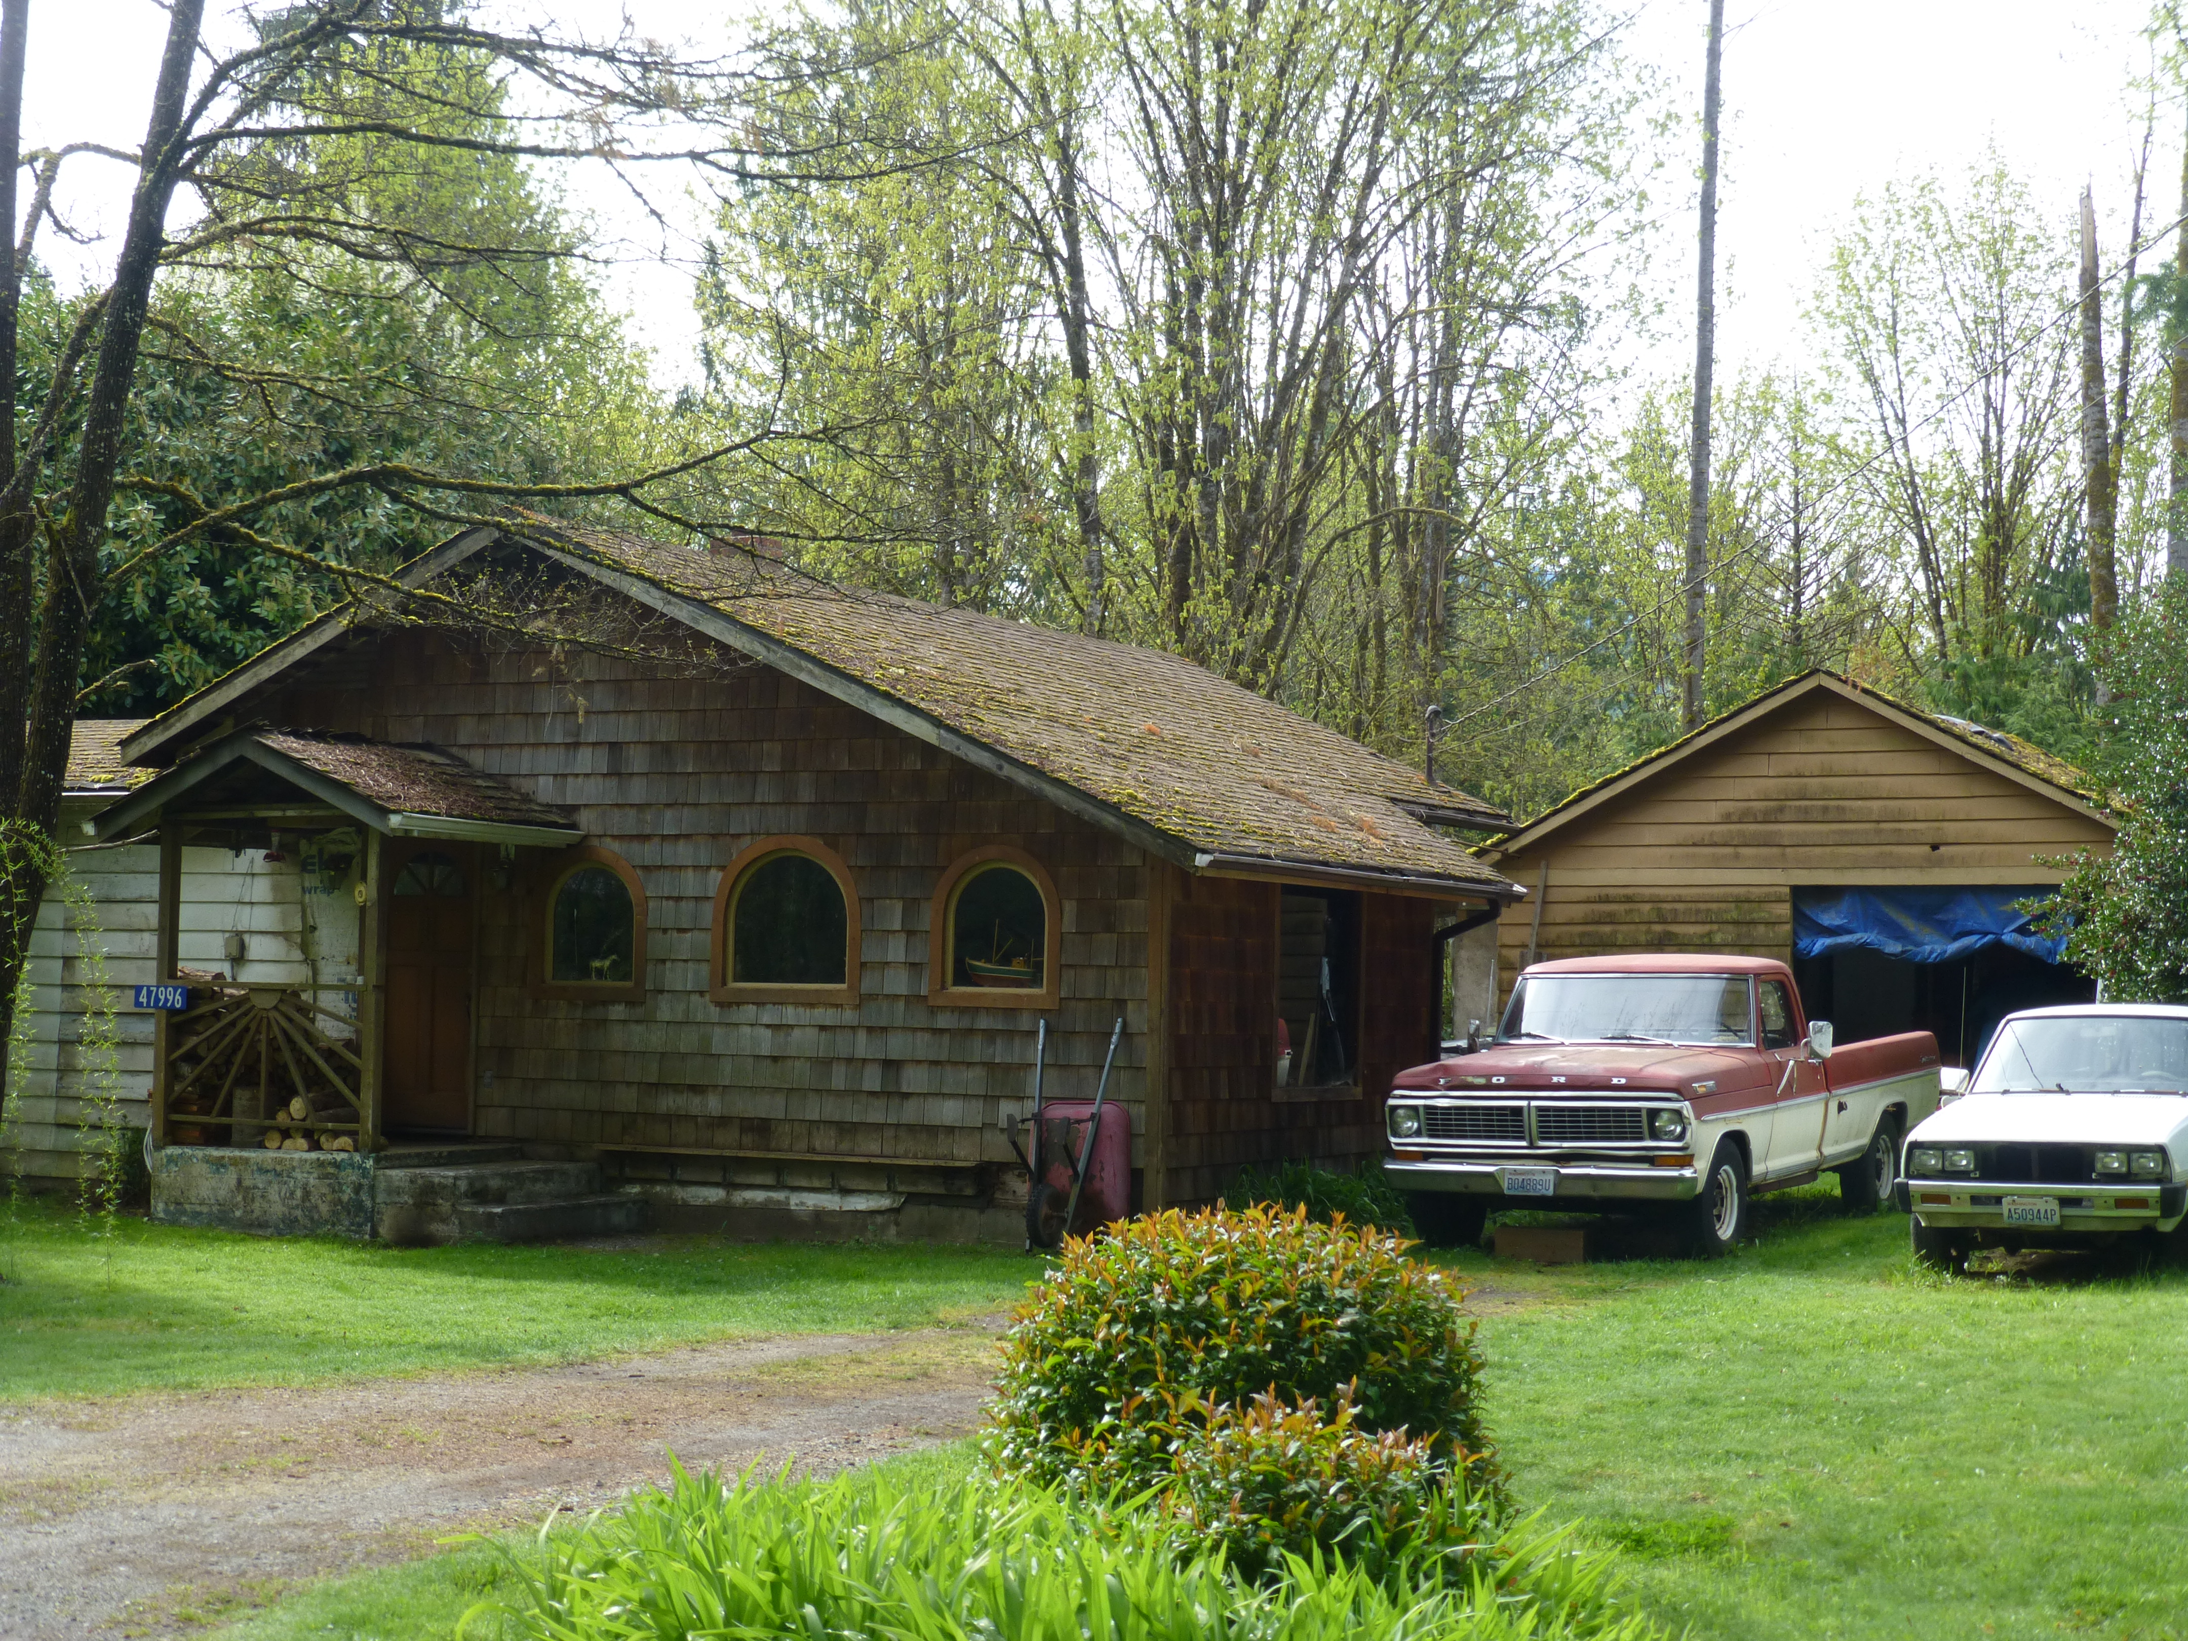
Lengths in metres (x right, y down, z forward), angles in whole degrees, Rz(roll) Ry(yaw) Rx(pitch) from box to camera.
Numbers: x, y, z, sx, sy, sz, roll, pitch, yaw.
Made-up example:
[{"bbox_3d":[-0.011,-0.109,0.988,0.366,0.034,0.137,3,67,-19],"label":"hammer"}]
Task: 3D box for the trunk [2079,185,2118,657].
[{"bbox_3d":[12.405,-2.244,41.959,0.380,11.140,0.380,-2,0,27],"label":"trunk"}]

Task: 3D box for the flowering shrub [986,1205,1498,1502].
[{"bbox_3d":[0.455,1.633,10.500,1.550,0.930,1.450,1,-3,0],"label":"flowering shrub"}]

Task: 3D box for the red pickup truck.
[{"bbox_3d":[3.853,1.761,22.233,2.020,1.770,5.280,-1,-1,29],"label":"red pickup truck"}]

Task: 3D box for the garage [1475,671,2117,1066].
[{"bbox_3d":[8.039,0.980,34.135,6.300,4.350,7.400,0,-3,27],"label":"garage"}]

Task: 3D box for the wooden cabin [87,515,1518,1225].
[{"bbox_3d":[-1.374,0.500,27.249,9.100,4.950,12.400,0,-3,27],"label":"wooden cabin"}]

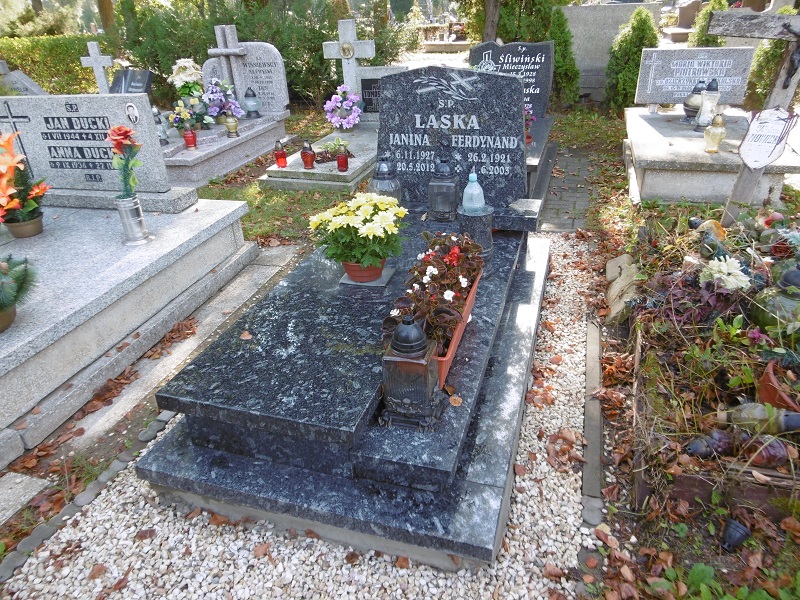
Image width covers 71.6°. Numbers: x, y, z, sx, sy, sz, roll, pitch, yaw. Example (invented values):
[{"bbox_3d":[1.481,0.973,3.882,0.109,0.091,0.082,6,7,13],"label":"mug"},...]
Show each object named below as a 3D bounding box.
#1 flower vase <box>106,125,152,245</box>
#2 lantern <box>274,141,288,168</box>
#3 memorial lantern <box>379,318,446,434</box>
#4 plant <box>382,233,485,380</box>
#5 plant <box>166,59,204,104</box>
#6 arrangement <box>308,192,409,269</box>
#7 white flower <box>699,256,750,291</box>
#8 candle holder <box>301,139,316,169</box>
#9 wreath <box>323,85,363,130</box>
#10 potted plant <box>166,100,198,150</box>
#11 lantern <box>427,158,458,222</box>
[{"bbox_3d":[-1.198,-0.501,2.454,0.185,0.521,0.151,6,29,16],"label":"flower vase"},{"bbox_3d":[-0.955,-1.157,4.405,0.087,0.204,0.087,6,29,16],"label":"lantern"},{"bbox_3d":[0.041,0.195,1.529,0.148,0.312,0.148,4,27,11],"label":"memorial lantern"},{"bbox_3d":[0.150,0.017,1.925,0.239,0.270,0.666,7,28,16],"label":"plant"},{"bbox_3d":[-2.382,-2.334,6.148,0.395,0.603,0.374,7,28,16],"label":"plant"},{"bbox_3d":[-0.139,-0.224,2.055,0.353,0.314,0.342,-2,27,1],"label":"arrangement"},{"bbox_3d":[1.365,-0.103,2.347,0.192,0.125,0.166,7,28,16],"label":"white flower"},{"bbox_3d":[-0.726,-1.140,4.344,0.107,0.213,0.107,-2,27,1],"label":"candle holder"},{"bbox_3d":[-0.590,-2.111,6.077,0.426,0.478,0.177,7,28,16],"label":"wreath"},{"bbox_3d":[-2.156,-1.833,5.534,0.291,0.374,0.270,7,28,16],"label":"potted plant"},{"bbox_3d":[0.222,-0.536,2.685,0.118,0.286,0.118,6,29,16],"label":"lantern"}]

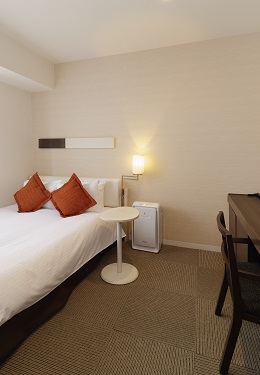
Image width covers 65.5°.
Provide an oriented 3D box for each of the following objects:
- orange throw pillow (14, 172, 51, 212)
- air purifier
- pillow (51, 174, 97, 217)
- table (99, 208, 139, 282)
[{"bbox_3d":[-1.286,0.092,2.650,0.420,0.420,0.140,-26,-27,4],"label":"orange throw pillow"},{"bbox_3d":[0.232,0.479,2.575,0.350,0.570,0.200,2,6,19],"label":"air purifier"},{"bbox_3d":[-0.691,0.115,2.450,0.420,0.420,0.140,-30,-22,3],"label":"pillow"},{"bbox_3d":[-0.097,0.550,2.000,0.400,0.600,0.400,0,6,0],"label":"table"}]

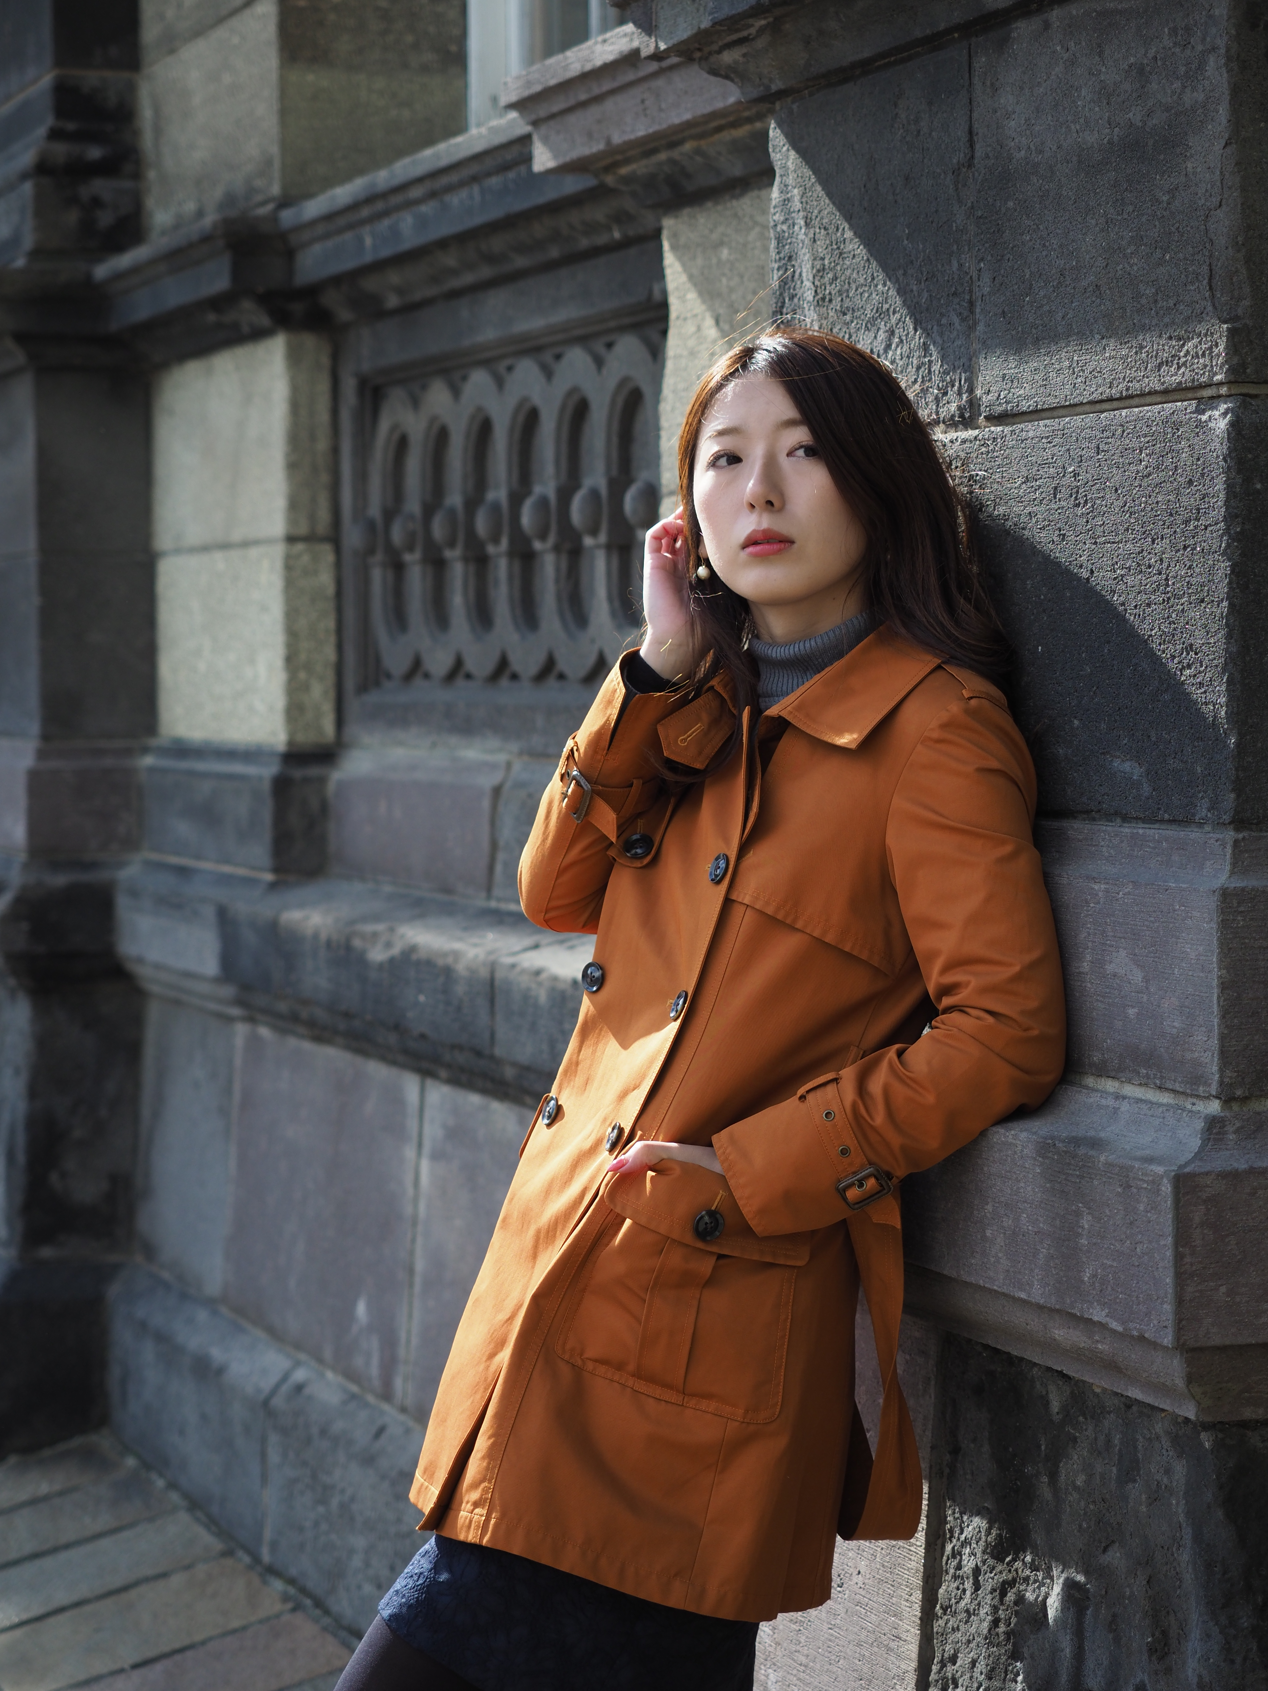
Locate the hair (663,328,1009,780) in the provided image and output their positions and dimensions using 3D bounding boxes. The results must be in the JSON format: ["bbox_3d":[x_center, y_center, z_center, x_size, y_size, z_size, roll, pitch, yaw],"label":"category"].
[{"bbox_3d":[0.162,-0.228,3.100,0.250,0.360,0.270,-1,-4,25],"label":"hair"}]

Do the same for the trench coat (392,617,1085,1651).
[{"bbox_3d":[0.090,0.207,3.060,0.360,0.770,0.470,16,-5,-39],"label":"trench coat"}]

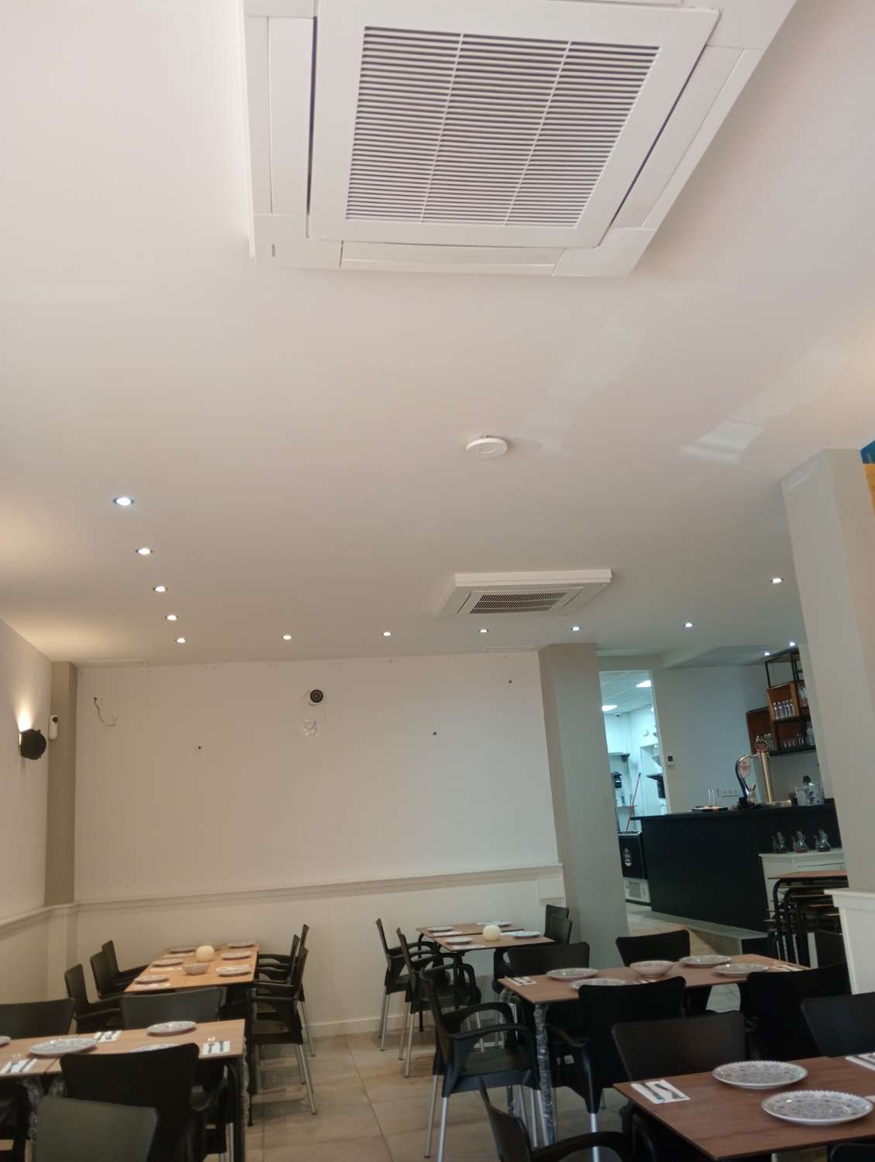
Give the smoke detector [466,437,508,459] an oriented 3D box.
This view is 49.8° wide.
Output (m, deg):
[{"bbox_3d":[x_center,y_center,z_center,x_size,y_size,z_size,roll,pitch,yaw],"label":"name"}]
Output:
[{"bbox_3d":[0.194,-0.523,3.681,0.159,0.040,0.159,-1,-15,-10],"label":"smoke detector"}]

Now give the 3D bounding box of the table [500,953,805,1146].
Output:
[{"bbox_3d":[1.093,2.292,4.524,1.409,0.731,0.702,-1,-15,-10],"label":"table"}]

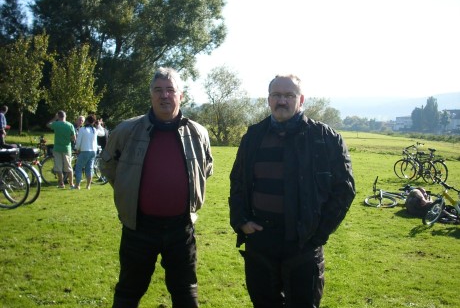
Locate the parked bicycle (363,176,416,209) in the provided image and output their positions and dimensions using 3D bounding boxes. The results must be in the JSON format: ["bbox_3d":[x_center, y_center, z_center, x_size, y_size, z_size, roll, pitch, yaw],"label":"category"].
[{"bbox_3d":[3.640,0.900,11.800,1.720,0.550,1.020,-2,15,-18],"label":"parked bicycle"}]

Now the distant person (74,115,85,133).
[{"bbox_3d":[-3.888,-0.142,14.200,0.500,1.670,0.340,0,3,-18],"label":"distant person"}]

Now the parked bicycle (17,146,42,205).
[{"bbox_3d":[-4.000,0.330,9.360,1.750,1.060,0.580,1,3,14],"label":"parked bicycle"}]

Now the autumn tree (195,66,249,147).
[{"bbox_3d":[-0.682,-4.367,50.000,5.100,7.300,4.800,1,3,0],"label":"autumn tree"}]

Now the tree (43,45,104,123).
[{"bbox_3d":[-10.751,-4.460,38.000,4.000,6.300,3.800,1,3,0],"label":"tree"}]

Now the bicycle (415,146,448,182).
[{"bbox_3d":[6.253,0.317,17.400,0.600,1.080,1.750,0,3,-30],"label":"bicycle"}]

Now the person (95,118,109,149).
[{"bbox_3d":[-3.201,-0.088,13.800,0.500,1.620,0.360,2,3,21],"label":"person"}]

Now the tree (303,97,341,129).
[{"bbox_3d":[14.820,-6.386,90.000,6.500,6.200,6.000,1,3,0],"label":"tree"}]

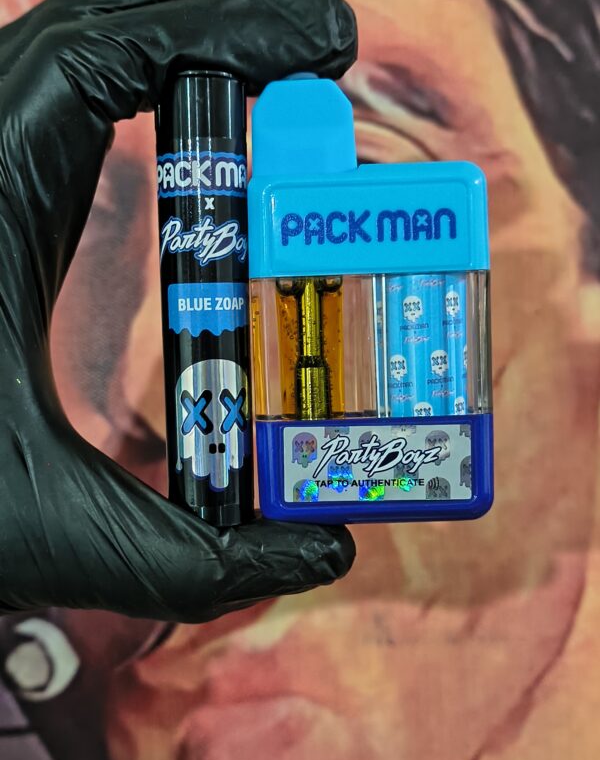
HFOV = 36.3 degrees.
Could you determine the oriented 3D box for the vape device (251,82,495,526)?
[{"bbox_3d":[0.013,-0.015,0.169,0.043,0.080,0.016,-1,2,5],"label":"vape device"}]

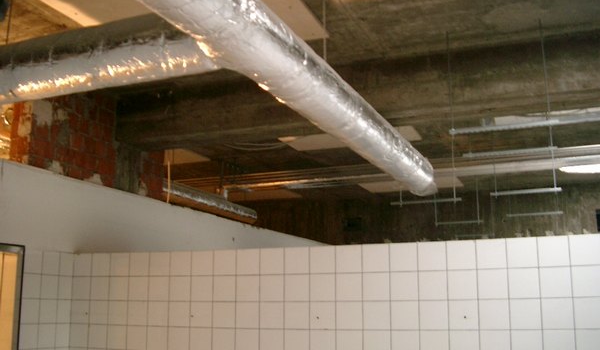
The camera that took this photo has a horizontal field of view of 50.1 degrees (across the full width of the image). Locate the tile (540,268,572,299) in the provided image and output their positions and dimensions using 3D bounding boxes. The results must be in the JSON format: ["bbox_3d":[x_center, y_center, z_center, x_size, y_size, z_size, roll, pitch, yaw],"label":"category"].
[{"bbox_3d":[1.248,0.523,3.120,0.150,0.150,0.009,-5,-13,21],"label":"tile"}]

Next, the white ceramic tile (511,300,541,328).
[{"bbox_3d":[1.097,0.677,3.121,0.150,0.150,0.010,-5,-13,21],"label":"white ceramic tile"}]

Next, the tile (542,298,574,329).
[{"bbox_3d":[1.243,0.670,3.095,0.150,0.150,0.010,-5,-13,21],"label":"tile"}]

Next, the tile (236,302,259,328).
[{"bbox_3d":[-0.297,0.794,3.636,0.150,0.150,0.008,-5,-13,21],"label":"tile"}]

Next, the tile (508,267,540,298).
[{"bbox_3d":[1.110,0.537,3.179,0.150,0.150,0.010,-5,-13,21],"label":"tile"}]

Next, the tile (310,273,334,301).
[{"bbox_3d":[0.123,0.615,3.508,0.150,0.150,0.009,-5,-13,21],"label":"tile"}]

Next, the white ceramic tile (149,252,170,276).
[{"bbox_3d":[-0.864,0.547,3.950,0.150,0.150,0.010,-5,-13,21],"label":"white ceramic tile"}]

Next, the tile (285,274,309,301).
[{"bbox_3d":[-0.018,0.626,3.563,0.150,0.150,0.009,-5,-13,21],"label":"tile"}]

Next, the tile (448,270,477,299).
[{"bbox_3d":[0.831,0.560,3.280,0.150,0.150,0.009,-5,-13,21],"label":"tile"}]

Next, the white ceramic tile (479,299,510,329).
[{"bbox_3d":[0.953,0.684,3.144,0.150,0.150,0.009,-5,-13,21],"label":"white ceramic tile"}]

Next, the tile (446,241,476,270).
[{"bbox_3d":[0.821,0.407,3.261,0.150,0.150,0.008,-5,-13,21],"label":"tile"}]

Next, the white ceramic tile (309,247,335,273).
[{"bbox_3d":[0.124,0.468,3.533,0.150,0.150,0.008,-5,-13,21],"label":"white ceramic tile"}]

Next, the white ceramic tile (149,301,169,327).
[{"bbox_3d":[-0.853,0.835,3.860,0.150,0.150,0.008,-5,-13,21],"label":"white ceramic tile"}]

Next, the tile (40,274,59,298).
[{"bbox_3d":[-1.546,0.693,3.965,0.008,0.150,0.150,-5,-13,21],"label":"tile"}]

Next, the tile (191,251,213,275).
[{"bbox_3d":[-0.593,0.527,3.861,0.150,0.150,0.009,-5,-13,21],"label":"tile"}]

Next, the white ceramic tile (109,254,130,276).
[{"bbox_3d":[-1.131,0.563,4.033,0.150,0.150,0.008,-5,-13,21],"label":"white ceramic tile"}]

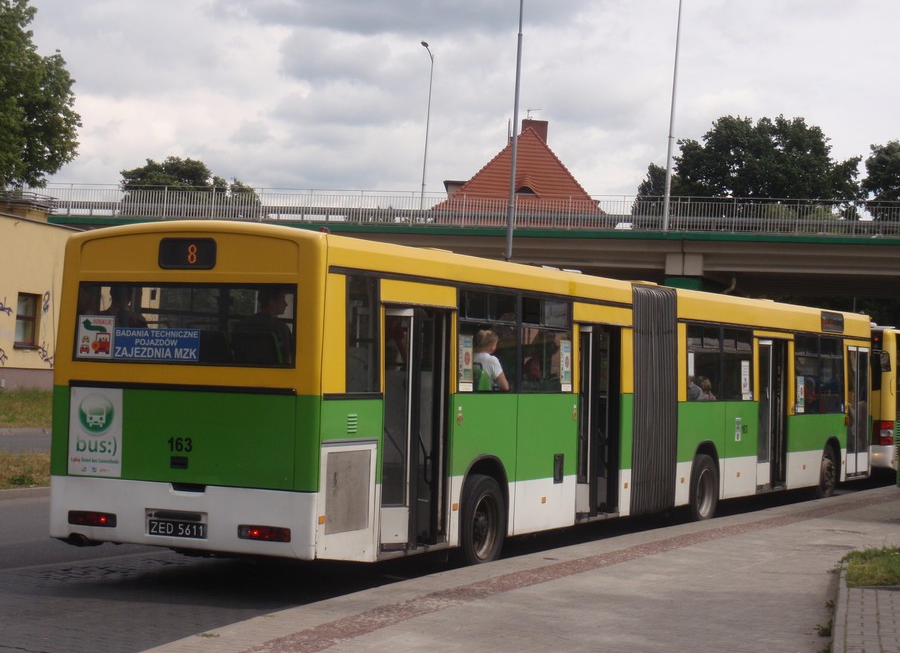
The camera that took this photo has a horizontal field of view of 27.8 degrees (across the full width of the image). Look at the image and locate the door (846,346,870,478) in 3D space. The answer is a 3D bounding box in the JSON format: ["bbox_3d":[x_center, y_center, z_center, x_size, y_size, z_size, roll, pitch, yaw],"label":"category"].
[{"bbox_3d":[6.325,1.324,28.369,0.100,2.001,1.241,1,-1,28],"label":"door"}]

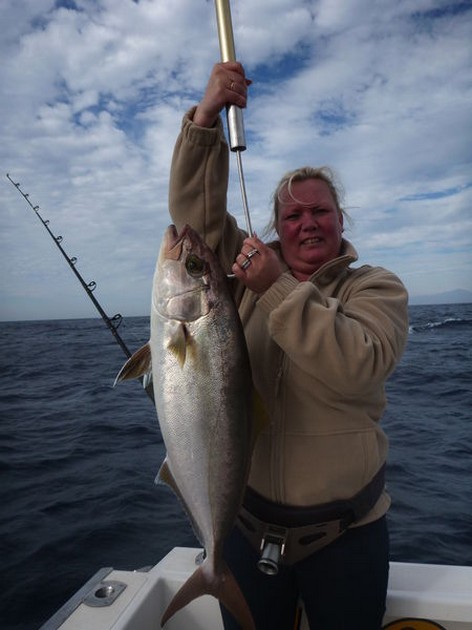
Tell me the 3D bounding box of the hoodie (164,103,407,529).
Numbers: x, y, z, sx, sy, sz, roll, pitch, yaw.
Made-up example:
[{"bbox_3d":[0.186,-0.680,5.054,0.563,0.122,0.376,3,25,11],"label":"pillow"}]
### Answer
[{"bbox_3d":[0.145,0.020,1.210,0.540,0.930,0.430,-2,0,26],"label":"hoodie"}]

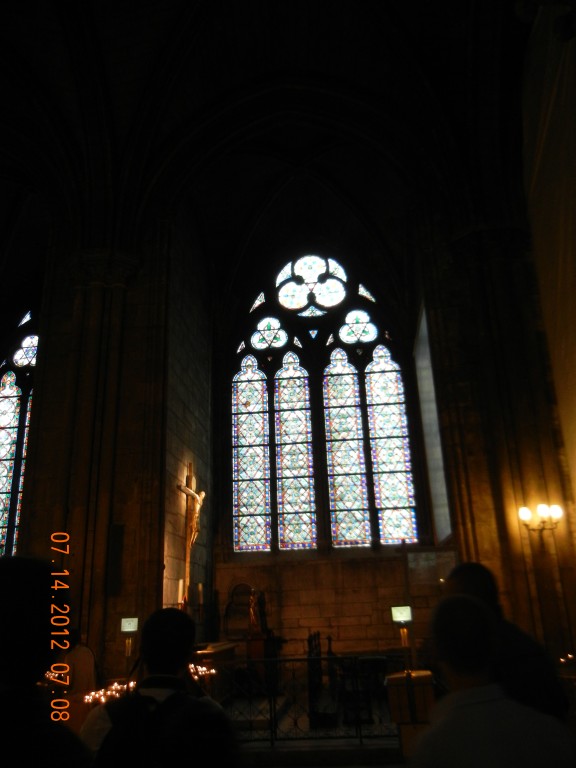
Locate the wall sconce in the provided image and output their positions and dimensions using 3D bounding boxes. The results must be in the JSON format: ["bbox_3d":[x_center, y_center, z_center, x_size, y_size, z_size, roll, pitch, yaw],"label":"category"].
[{"bbox_3d":[3.016,1.606,7.950,0.472,0.309,0.350,-4,-20,5],"label":"wall sconce"}]

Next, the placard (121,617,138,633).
[{"bbox_3d":[-1.887,2.873,7.939,0.201,0.142,0.030,-4,-20,5],"label":"placard"}]

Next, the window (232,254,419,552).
[{"bbox_3d":[0.647,0.144,14.654,3.793,6.833,0.300,-4,-20,5],"label":"window"}]

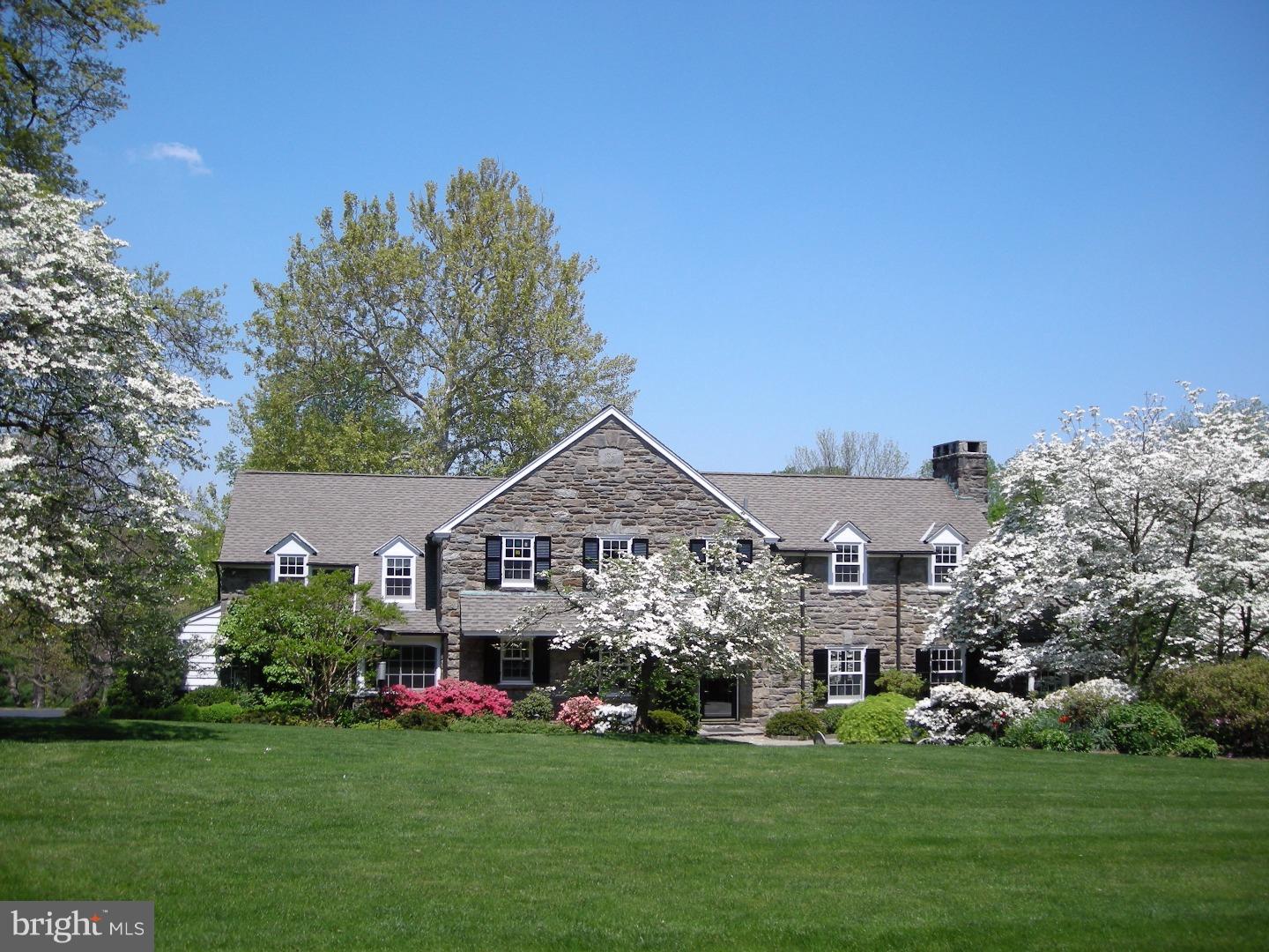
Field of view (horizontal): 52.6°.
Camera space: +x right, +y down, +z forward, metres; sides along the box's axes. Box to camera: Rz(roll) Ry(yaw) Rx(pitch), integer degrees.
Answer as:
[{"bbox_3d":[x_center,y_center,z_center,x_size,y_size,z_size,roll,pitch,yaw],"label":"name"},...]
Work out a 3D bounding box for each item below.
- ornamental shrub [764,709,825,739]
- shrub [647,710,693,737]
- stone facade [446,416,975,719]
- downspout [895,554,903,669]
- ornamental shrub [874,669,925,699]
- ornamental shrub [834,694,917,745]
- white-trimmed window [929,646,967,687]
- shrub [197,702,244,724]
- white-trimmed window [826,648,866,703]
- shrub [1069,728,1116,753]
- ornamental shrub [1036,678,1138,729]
[{"bbox_3d":[4.330,6.690,34.700,1.596,0.780,1.500,1,-6,-11],"label":"ornamental shrub"},{"bbox_3d":[0.944,6.632,34.400,1.220,0.740,1.150,1,-3,-9],"label":"shrub"},{"bbox_3d":[2.116,2.667,35.578,15.019,8.549,1.000,1,-6,-11],"label":"stone facade"},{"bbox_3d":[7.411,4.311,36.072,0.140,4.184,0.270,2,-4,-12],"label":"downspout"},{"bbox_3d":[7.413,5.967,36.000,1.450,1.100,1.200,2,-4,-12],"label":"ornamental shrub"},{"bbox_3d":[6.515,6.556,34.700,2.170,1.390,2.000,1,-3,-9],"label":"ornamental shrub"},{"bbox_3d":[8.885,5.547,36.446,1.120,1.424,0.150,2,-4,-12],"label":"white-trimmed window"},{"bbox_3d":[-10.517,6.008,32.600,1.161,0.537,1.000,1,-6,-11],"label":"shrub"},{"bbox_3d":[5.938,5.617,36.113,1.131,1.598,0.150,1,-6,-11],"label":"white-trimmed window"},{"bbox_3d":[11.209,6.478,31.400,1.141,0.588,0.900,1,-6,-11],"label":"shrub"},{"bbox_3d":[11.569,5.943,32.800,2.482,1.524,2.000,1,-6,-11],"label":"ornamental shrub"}]

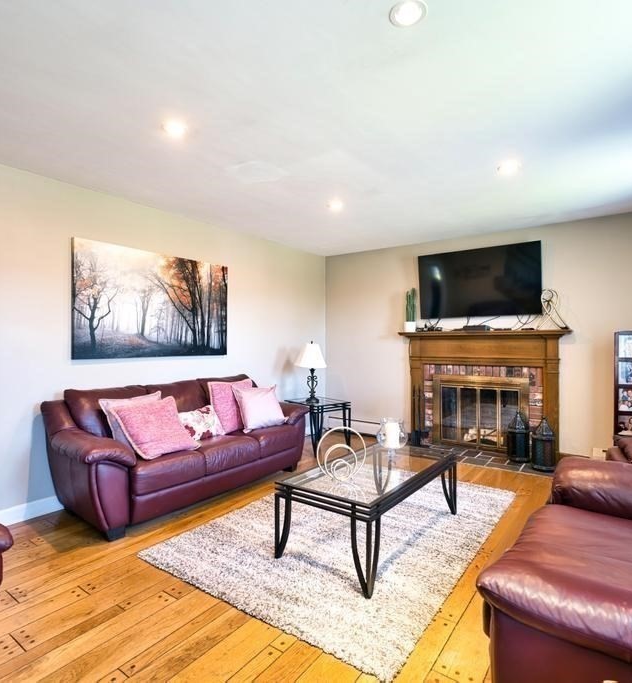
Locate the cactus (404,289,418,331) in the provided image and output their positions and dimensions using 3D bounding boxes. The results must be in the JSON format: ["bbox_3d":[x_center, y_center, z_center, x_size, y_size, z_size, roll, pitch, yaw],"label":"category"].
[{"bbox_3d":[1.141,-0.372,4.783,0.135,0.530,0.125,0,0,37],"label":"cactus"}]

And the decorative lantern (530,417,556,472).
[{"bbox_3d":[2.216,1.002,3.874,0.200,0.506,0.200,0,0,37],"label":"decorative lantern"}]

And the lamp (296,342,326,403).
[{"bbox_3d":[-0.049,0.368,4.672,0.350,0.690,0.350,0,0,0],"label":"lamp"}]

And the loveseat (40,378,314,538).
[{"bbox_3d":[-0.999,0.808,3.399,0.820,0.920,2.070,0,0,37],"label":"loveseat"}]

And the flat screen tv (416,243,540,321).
[{"bbox_3d":[1.778,-0.644,4.425,1.290,0.750,0.050,0,7,37],"label":"flat screen tv"}]

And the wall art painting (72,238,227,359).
[{"bbox_3d":[-1.399,-0.323,3.612,0.040,0.925,1.505,0,0,37],"label":"wall art painting"}]

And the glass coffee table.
[{"bbox_3d":[0.399,1.024,2.584,0.615,0.450,1.230,0,0,37],"label":"glass coffee table"}]

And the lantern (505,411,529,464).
[{"bbox_3d":[2.111,0.996,4.146,0.200,0.522,0.200,0,0,37],"label":"lantern"}]

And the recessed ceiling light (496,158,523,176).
[{"bbox_3d":[1.358,-1.210,2.796,0.155,0.035,0.155,0,0,37],"label":"recessed ceiling light"}]

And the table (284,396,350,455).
[{"bbox_3d":[0.006,0.991,4.739,0.490,0.555,0.640,0,0,-37],"label":"table"}]

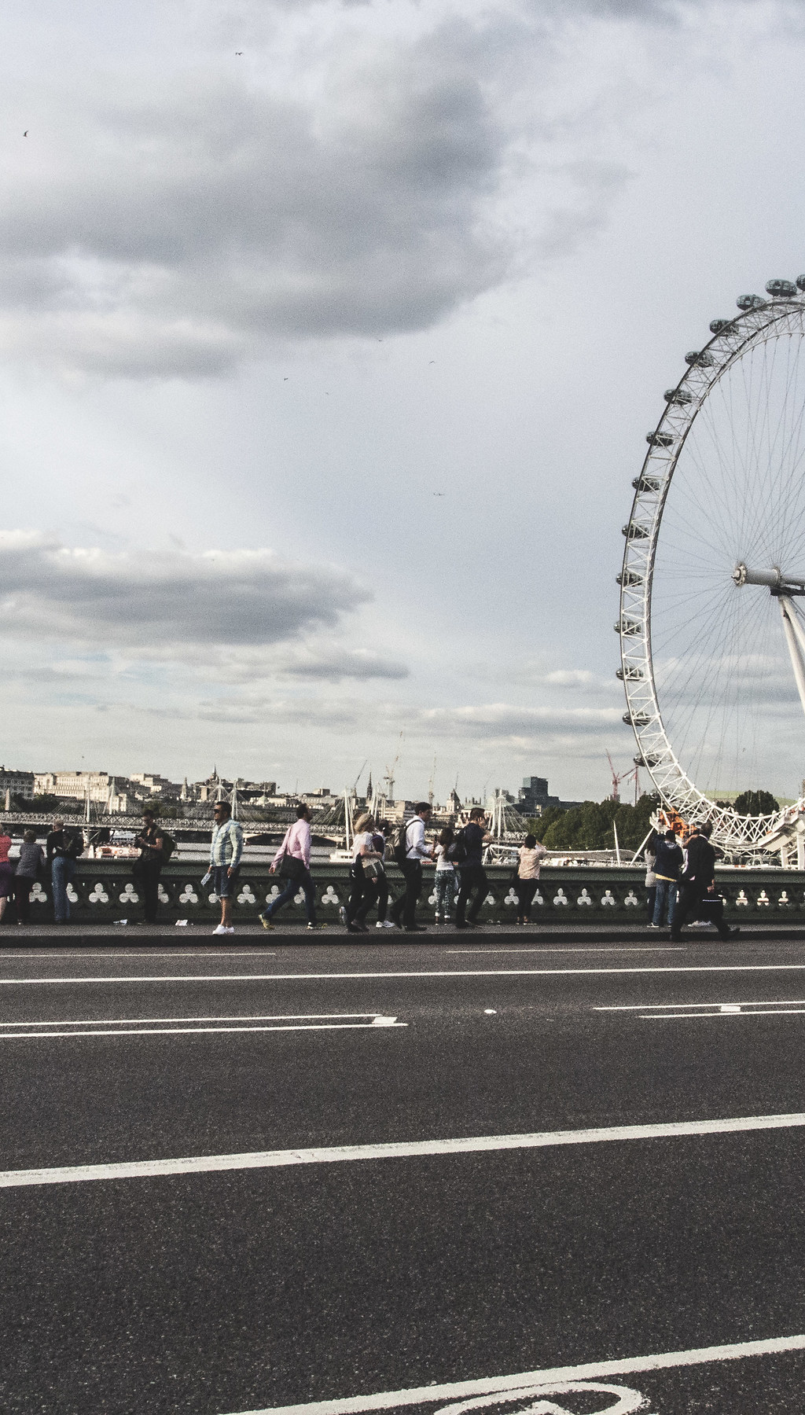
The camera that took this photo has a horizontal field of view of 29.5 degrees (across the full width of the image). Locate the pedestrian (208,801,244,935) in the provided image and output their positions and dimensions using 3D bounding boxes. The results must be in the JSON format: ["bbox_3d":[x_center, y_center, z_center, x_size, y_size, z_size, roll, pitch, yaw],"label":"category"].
[{"bbox_3d":[-2.306,2.095,19.900,0.420,1.750,0.540,3,-4,-23],"label":"pedestrian"}]

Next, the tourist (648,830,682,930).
[{"bbox_3d":[4.337,2.853,25.300,0.570,1.625,0.420,1,-4,4],"label":"tourist"}]

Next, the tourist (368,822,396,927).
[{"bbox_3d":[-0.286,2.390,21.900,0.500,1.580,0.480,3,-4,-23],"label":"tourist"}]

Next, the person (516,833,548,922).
[{"bbox_3d":[2.232,2.956,26.265,0.550,1.570,0.450,0,-4,20],"label":"person"}]

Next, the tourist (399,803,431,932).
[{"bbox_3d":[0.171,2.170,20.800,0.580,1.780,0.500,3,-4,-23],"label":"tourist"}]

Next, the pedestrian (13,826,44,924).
[{"bbox_3d":[-5.386,2.422,22.000,0.460,1.440,0.550,3,-4,-14],"label":"pedestrian"}]

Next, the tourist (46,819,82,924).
[{"bbox_3d":[-4.931,2.385,22.200,0.500,1.512,0.550,4,-5,-30],"label":"tourist"}]

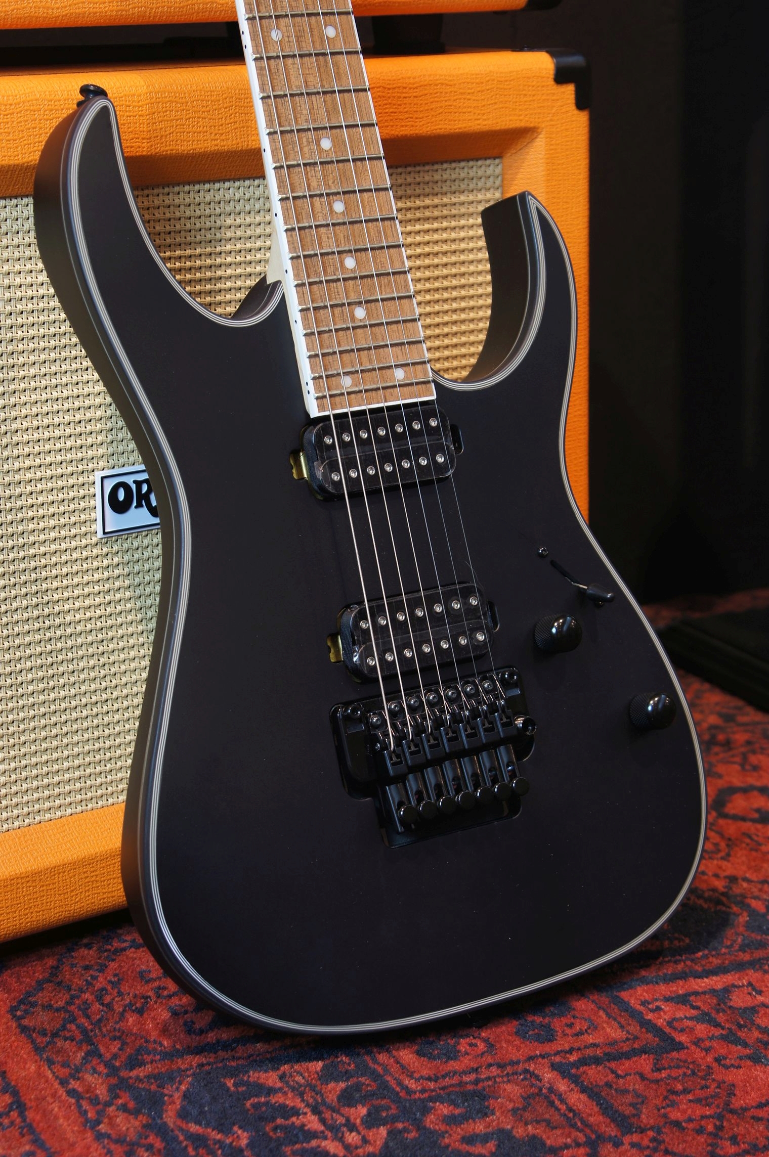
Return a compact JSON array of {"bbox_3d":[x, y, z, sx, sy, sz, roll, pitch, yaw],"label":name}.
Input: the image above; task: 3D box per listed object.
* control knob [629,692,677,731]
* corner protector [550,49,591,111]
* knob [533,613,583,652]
[{"bbox_3d":[0.138,0.068,1.224,0.019,0.019,0.018,-12,1,-33],"label":"control knob"},{"bbox_3d":[0.102,-0.292,1.401,0.036,0.037,0.035,-12,18,-35],"label":"corner protector"},{"bbox_3d":[0.087,0.027,1.196,0.018,0.018,0.018,-12,1,-33],"label":"knob"}]

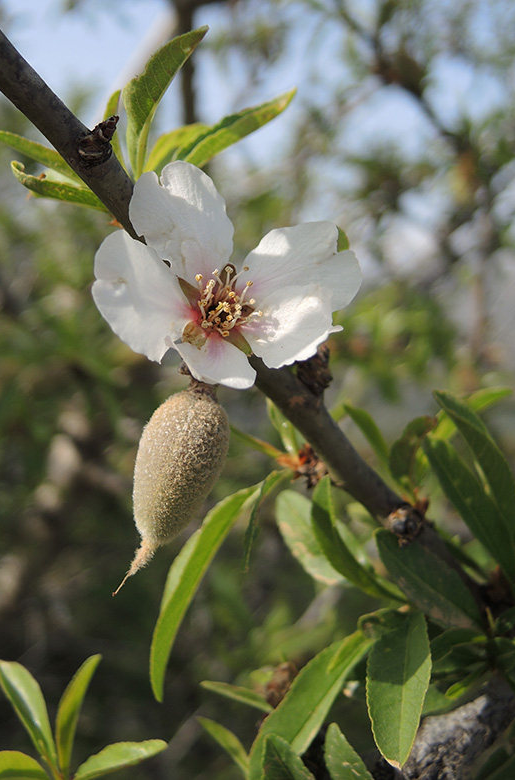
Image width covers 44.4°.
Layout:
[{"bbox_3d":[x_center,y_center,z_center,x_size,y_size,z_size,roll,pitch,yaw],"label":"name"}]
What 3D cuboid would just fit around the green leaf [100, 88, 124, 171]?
[{"bbox_3d":[-0.030,-0.056,0.137,0.003,0.020,0.004,-8,-12,-9],"label":"green leaf"}]

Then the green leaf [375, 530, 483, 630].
[{"bbox_3d":[0.040,0.043,0.141,0.037,0.011,0.004,42,-2,-21],"label":"green leaf"}]

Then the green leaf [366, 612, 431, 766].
[{"bbox_3d":[0.032,0.064,0.137,0.013,0.031,0.005,3,-18,14],"label":"green leaf"}]

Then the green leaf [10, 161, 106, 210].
[{"bbox_3d":[-0.041,-0.042,0.134,0.024,0.006,0.006,22,11,9],"label":"green leaf"}]

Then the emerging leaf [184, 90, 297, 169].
[{"bbox_3d":[-0.005,-0.051,0.129,0.030,0.007,0.006,-30,20,8],"label":"emerging leaf"}]

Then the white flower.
[{"bbox_3d":[-0.006,-0.021,0.117,0.047,0.040,0.020,0,-10,-2],"label":"white flower"}]

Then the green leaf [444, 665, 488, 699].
[{"bbox_3d":[0.049,0.068,0.147,0.013,0.004,0.003,-22,-32,-22],"label":"green leaf"}]

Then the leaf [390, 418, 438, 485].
[{"bbox_3d":[0.037,0.015,0.152,0.007,0.018,0.005,20,0,15],"label":"leaf"}]

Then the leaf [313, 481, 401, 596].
[{"bbox_3d":[0.022,0.034,0.140,0.007,0.034,0.007,-34,12,-1],"label":"leaf"}]

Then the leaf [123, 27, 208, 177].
[{"bbox_3d":[-0.020,-0.059,0.129,0.009,0.031,0.008,22,6,-17],"label":"leaf"}]

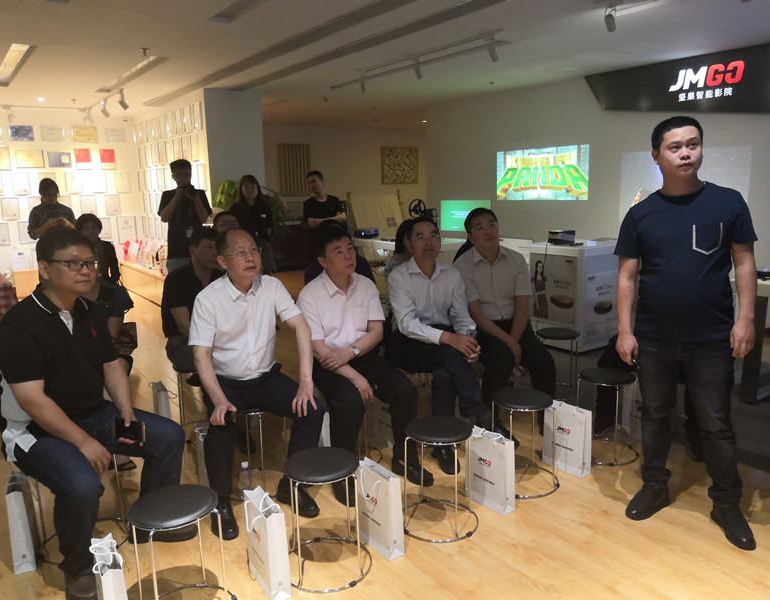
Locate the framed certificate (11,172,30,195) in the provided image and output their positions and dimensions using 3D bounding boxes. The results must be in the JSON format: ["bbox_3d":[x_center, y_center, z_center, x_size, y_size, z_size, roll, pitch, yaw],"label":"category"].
[{"bbox_3d":[-5.339,-1.699,9.168,0.217,0.309,0.030,-10,14,-36],"label":"framed certificate"}]

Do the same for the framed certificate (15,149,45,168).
[{"bbox_3d":[-5.220,-2.072,9.197,0.366,0.258,0.030,-10,14,-36],"label":"framed certificate"}]

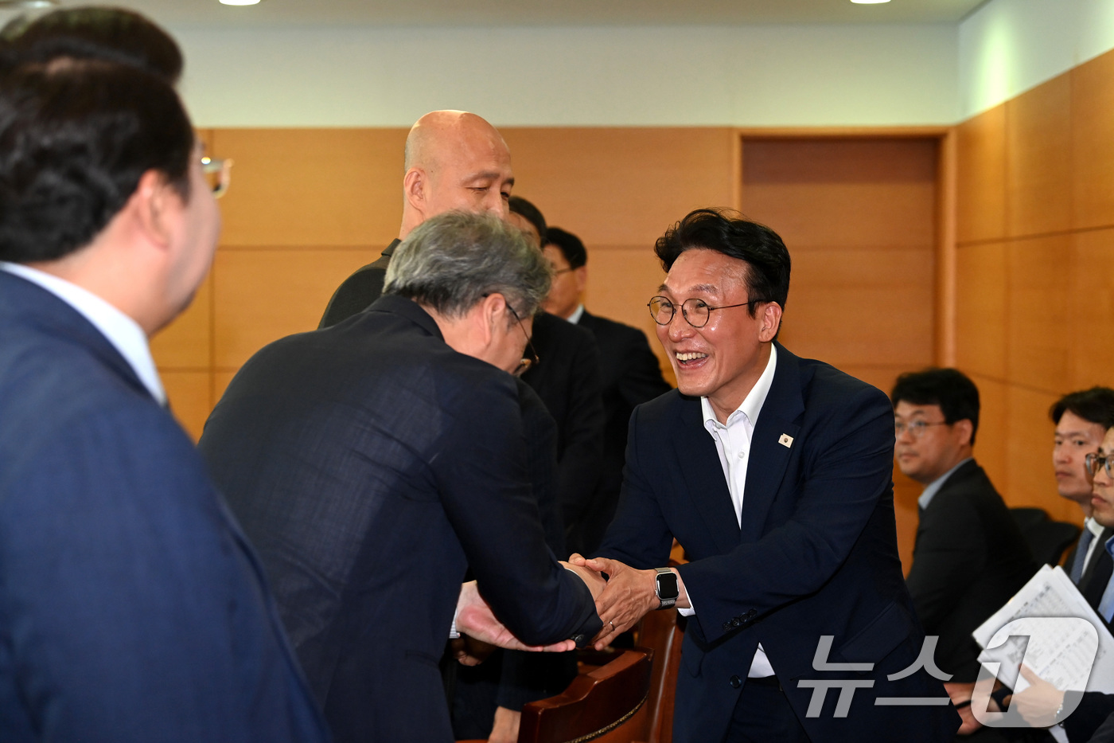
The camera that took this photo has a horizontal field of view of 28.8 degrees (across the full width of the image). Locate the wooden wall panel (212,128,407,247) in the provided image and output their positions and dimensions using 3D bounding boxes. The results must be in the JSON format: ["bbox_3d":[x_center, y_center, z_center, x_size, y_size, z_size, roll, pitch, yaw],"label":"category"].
[{"bbox_3d":[-0.996,-0.854,10.092,1.214,0.562,0.030,0,2,2],"label":"wooden wall panel"}]

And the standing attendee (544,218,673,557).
[{"bbox_3d":[0.046,0.445,5.832,0.600,1.670,0.360,1,3,30],"label":"standing attendee"}]

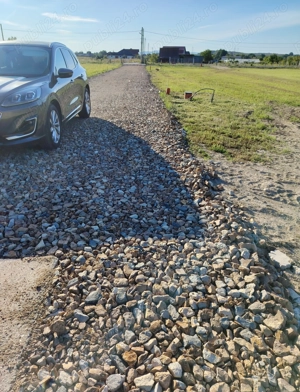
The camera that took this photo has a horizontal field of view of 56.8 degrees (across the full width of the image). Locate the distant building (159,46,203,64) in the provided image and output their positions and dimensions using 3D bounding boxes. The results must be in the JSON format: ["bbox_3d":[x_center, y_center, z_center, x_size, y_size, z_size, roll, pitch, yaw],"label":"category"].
[{"bbox_3d":[10.770,-48.740,95.792,14.570,4.906,9.000,3,27,5],"label":"distant building"}]

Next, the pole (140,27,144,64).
[{"bbox_3d":[-1.905,-39.961,73.939,0.550,8.655,0.450,0,26,0],"label":"pole"}]

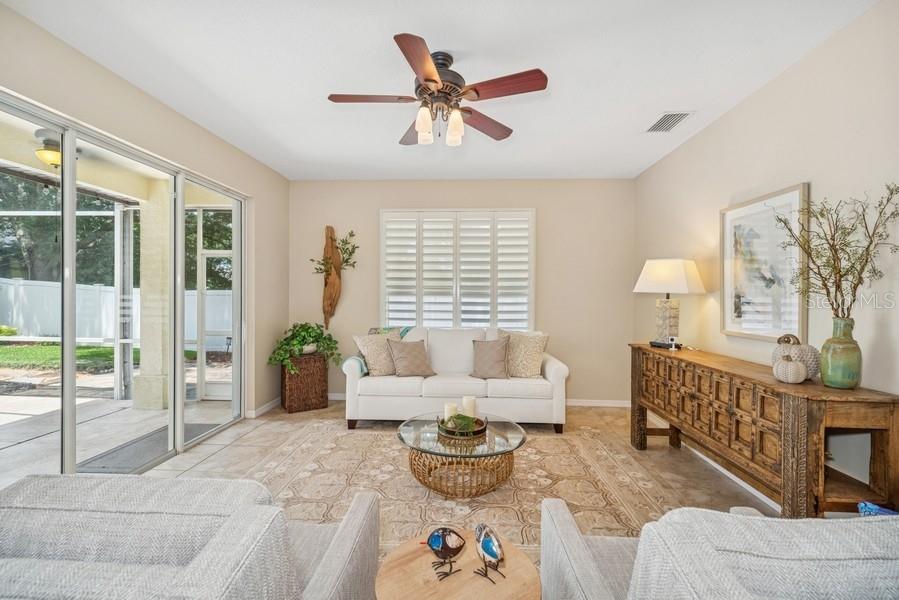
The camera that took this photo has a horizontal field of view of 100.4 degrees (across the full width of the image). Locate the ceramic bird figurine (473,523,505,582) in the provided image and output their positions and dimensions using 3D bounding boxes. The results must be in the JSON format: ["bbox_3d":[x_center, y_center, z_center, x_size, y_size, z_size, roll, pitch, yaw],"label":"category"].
[{"bbox_3d":[0.116,0.714,1.072,0.060,0.127,0.120,0,1,-39],"label":"ceramic bird figurine"}]

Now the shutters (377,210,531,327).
[{"bbox_3d":[0.081,-0.328,4.610,1.920,1.580,0.080,1,1,4],"label":"shutters"}]

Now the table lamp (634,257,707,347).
[{"bbox_3d":[1.846,0.038,3.179,0.280,0.770,0.480,0,1,-30],"label":"table lamp"}]

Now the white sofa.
[{"bbox_3d":[0.069,0.809,4.126,2.200,0.940,0.940,1,1,3],"label":"white sofa"}]

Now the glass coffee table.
[{"bbox_3d":[0.093,1.128,2.746,0.925,0.345,0.925,1,1,4],"label":"glass coffee table"}]

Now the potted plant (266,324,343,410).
[{"bbox_3d":[-1.666,0.760,4.357,0.680,0.990,0.660,0,1,-36],"label":"potted plant"}]

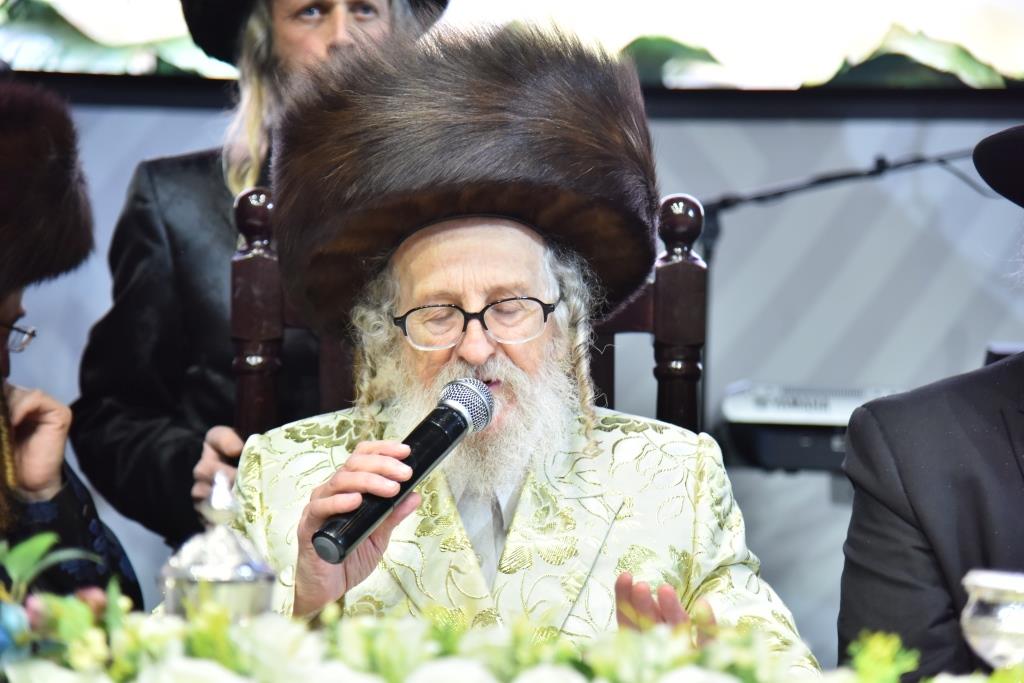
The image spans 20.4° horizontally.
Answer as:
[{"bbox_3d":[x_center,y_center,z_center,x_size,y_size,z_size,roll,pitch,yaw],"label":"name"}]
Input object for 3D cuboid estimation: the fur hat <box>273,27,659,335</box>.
[{"bbox_3d":[-0.042,-0.142,2.620,0.352,0.170,0.350,-4,-16,-4],"label":"fur hat"}]

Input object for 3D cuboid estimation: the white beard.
[{"bbox_3d":[-0.031,0.075,2.560,0.182,0.140,0.120,-3,-3,-3],"label":"white beard"}]

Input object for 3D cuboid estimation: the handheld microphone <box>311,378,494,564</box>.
[{"bbox_3d":[-0.091,0.109,2.428,0.052,0.052,0.223,31,51,17],"label":"handheld microphone"}]

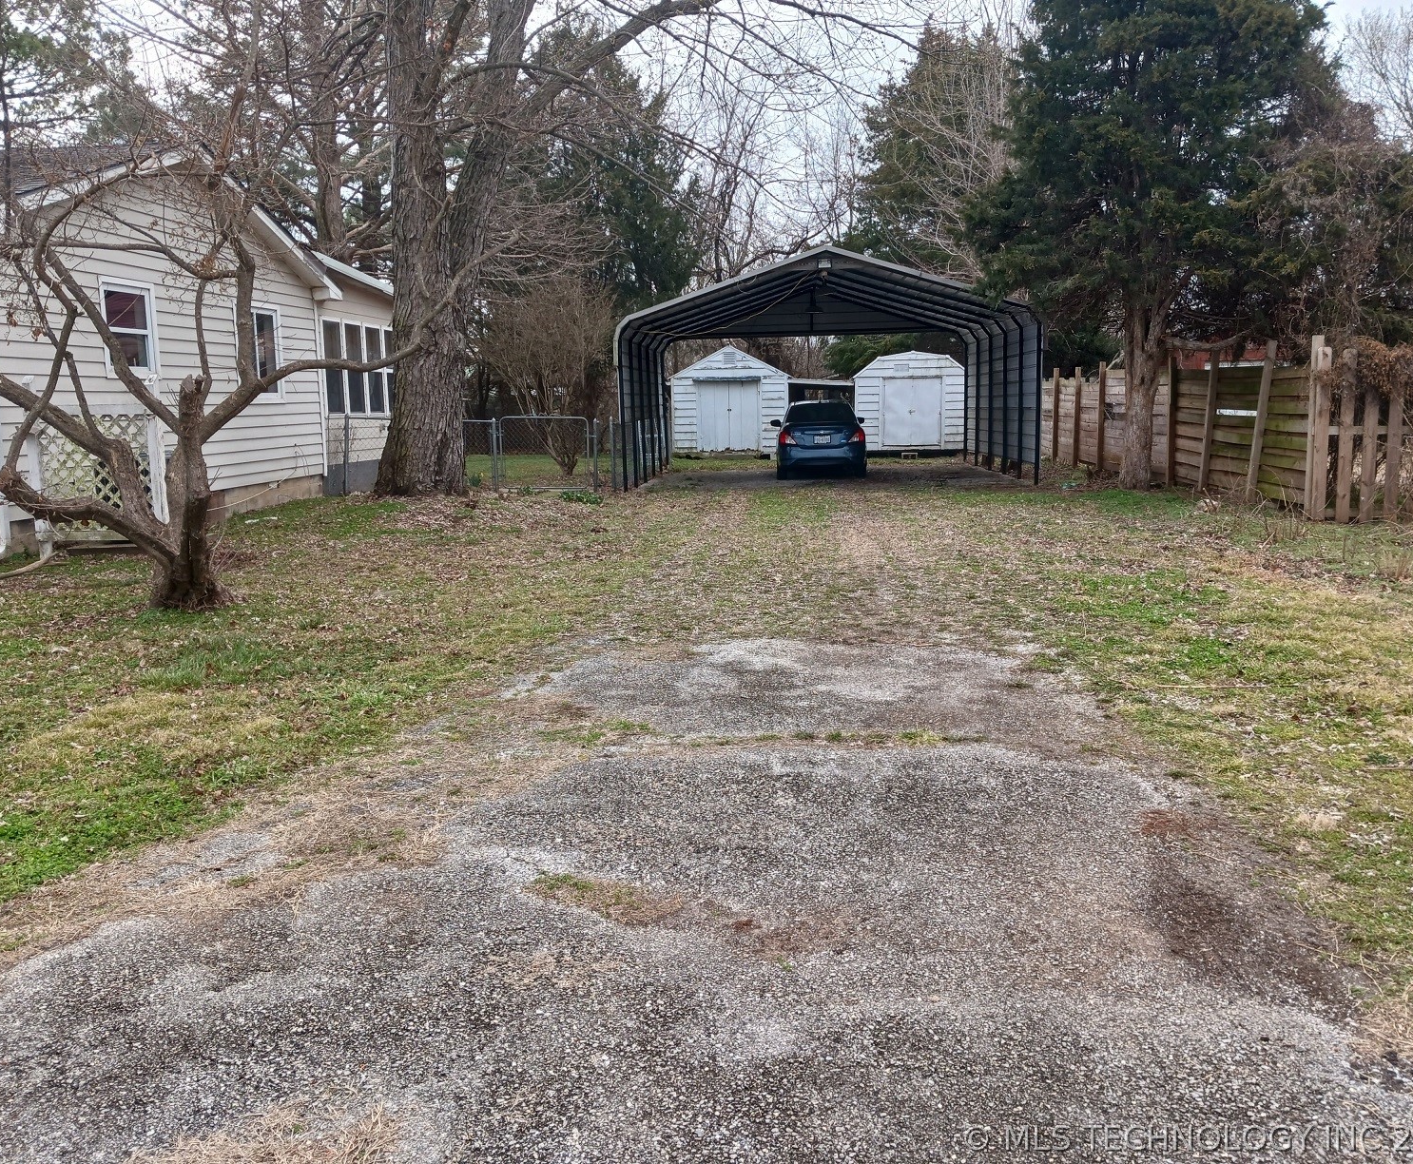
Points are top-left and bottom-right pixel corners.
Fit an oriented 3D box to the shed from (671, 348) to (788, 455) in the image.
[{"bbox_3d":[0.711,-4.745,31.709,3.088,2.730,2.900,-1,9,3],"label":"shed"}]

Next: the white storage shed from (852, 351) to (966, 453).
[{"bbox_3d":[5.133,-4.613,31.067,2.861,2.482,2.900,-1,9,3],"label":"white storage shed"}]

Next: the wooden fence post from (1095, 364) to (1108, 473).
[{"bbox_3d":[7.605,-3.176,23.342,0.105,2.102,0.105,-1,9,3],"label":"wooden fence post"}]

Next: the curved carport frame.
[{"bbox_3d":[2.282,-4.125,24.117,7.124,4.006,8.408,-1,9,3],"label":"curved carport frame"}]

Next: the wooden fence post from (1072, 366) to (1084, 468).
[{"bbox_3d":[7.675,-3.417,25.074,0.105,2.075,0.105,-1,9,3],"label":"wooden fence post"}]

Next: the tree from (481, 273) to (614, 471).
[{"bbox_3d":[-3.476,-4.481,26.368,2.900,4.327,2.800,-1,9,3],"label":"tree"}]

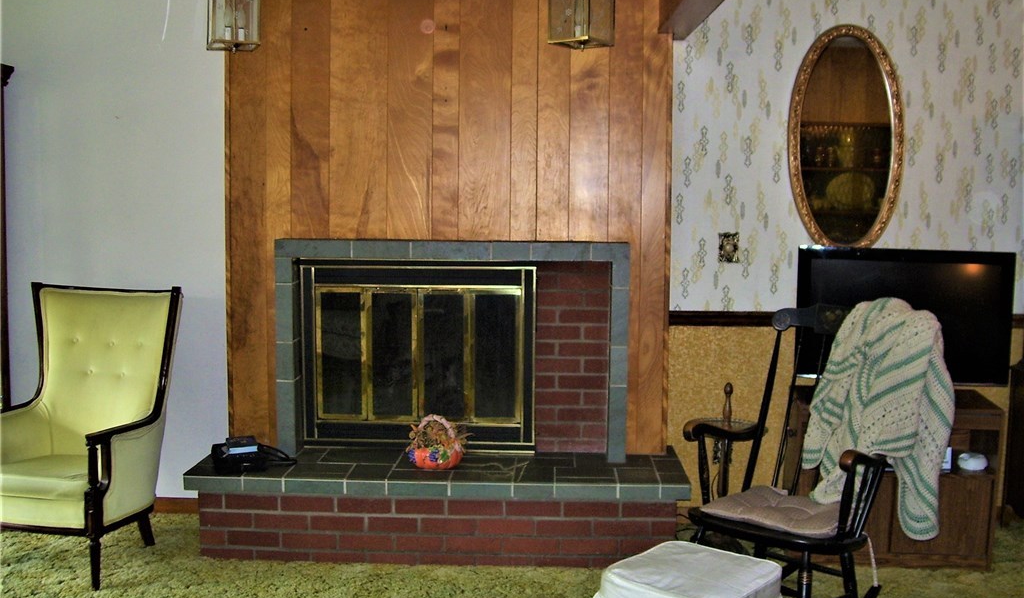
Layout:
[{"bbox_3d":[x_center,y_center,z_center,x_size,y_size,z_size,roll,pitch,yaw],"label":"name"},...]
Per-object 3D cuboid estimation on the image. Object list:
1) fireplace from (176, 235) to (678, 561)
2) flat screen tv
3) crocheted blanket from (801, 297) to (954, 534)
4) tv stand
[{"bbox_3d":[-0.276,0.388,4.152,1.866,1.211,0.548,1,6,2],"label":"fireplace"},{"bbox_3d":[1.488,0.071,4.054,0.790,0.505,0.090,2,6,13],"label":"flat screen tv"},{"bbox_3d":[1.163,0.383,3.380,0.390,0.740,0.310,5,7,40],"label":"crocheted blanket"},{"bbox_3d":[1.468,0.685,4.163,0.742,0.610,0.410,1,6,10],"label":"tv stand"}]

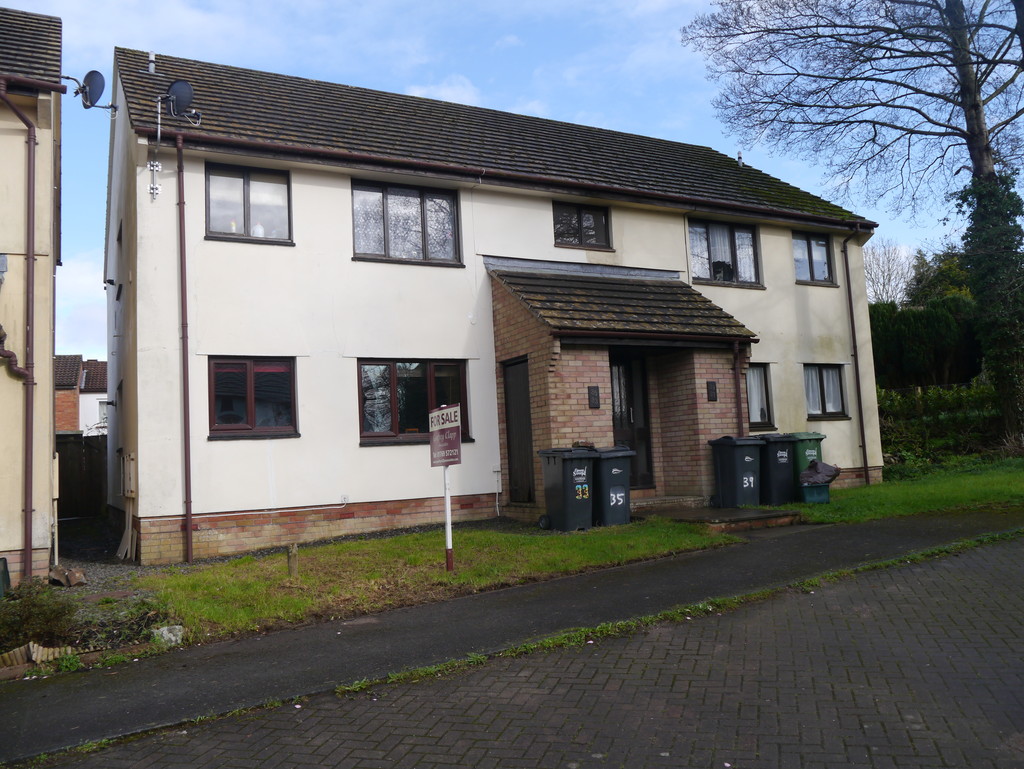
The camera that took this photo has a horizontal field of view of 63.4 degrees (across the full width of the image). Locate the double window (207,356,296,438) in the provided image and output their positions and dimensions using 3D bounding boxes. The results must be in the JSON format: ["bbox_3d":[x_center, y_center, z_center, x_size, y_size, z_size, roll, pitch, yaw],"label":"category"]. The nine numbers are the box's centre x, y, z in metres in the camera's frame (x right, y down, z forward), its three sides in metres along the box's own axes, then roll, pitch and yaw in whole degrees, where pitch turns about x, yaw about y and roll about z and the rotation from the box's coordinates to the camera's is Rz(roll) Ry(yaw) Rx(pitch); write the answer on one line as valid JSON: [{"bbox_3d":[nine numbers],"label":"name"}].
[{"bbox_3d":[-3.418,0.153,10.968,1.126,1.056,0.120,0,-7,-27],"label":"double window"}]

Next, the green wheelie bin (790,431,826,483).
[{"bbox_3d":[4.316,1.280,12.671,0.580,1.070,0.730,0,-6,-28],"label":"green wheelie bin"}]

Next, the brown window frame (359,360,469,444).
[{"bbox_3d":[-1.402,0.230,11.983,1.656,1.202,0.120,0,-7,-27],"label":"brown window frame"}]

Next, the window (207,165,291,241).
[{"bbox_3d":[-3.613,-2.483,11.419,1.142,1.007,0.100,0,-6,-28],"label":"window"}]

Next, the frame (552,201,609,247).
[{"bbox_3d":[1.177,-2.672,13.960,1.167,0.698,0.100,0,-6,-28],"label":"frame"}]

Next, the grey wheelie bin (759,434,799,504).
[{"bbox_3d":[3.784,1.273,12.321,0.580,1.070,0.730,0,-6,-28],"label":"grey wheelie bin"}]

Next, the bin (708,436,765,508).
[{"bbox_3d":[3.250,1.256,11.948,0.510,1.040,0.690,-1,-7,-23],"label":"bin"}]

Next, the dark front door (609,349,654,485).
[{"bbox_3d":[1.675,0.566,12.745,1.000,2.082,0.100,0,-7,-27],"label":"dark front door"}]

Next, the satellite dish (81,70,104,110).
[{"bbox_3d":[-4.807,-3.382,9.500,0.430,0.450,0.120,-6,-6,30],"label":"satellite dish"}]

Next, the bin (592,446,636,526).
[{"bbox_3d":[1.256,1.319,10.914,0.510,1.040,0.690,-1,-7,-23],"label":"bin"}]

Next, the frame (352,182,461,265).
[{"bbox_3d":[-1.567,-2.433,12.488,1.728,1.105,0.100,0,-6,-28],"label":"frame"}]

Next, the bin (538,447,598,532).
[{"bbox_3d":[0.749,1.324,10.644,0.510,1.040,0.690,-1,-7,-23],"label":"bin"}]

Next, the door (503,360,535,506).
[{"bbox_3d":[0.126,0.707,12.213,0.060,2.032,0.768,0,-6,-28],"label":"door"}]

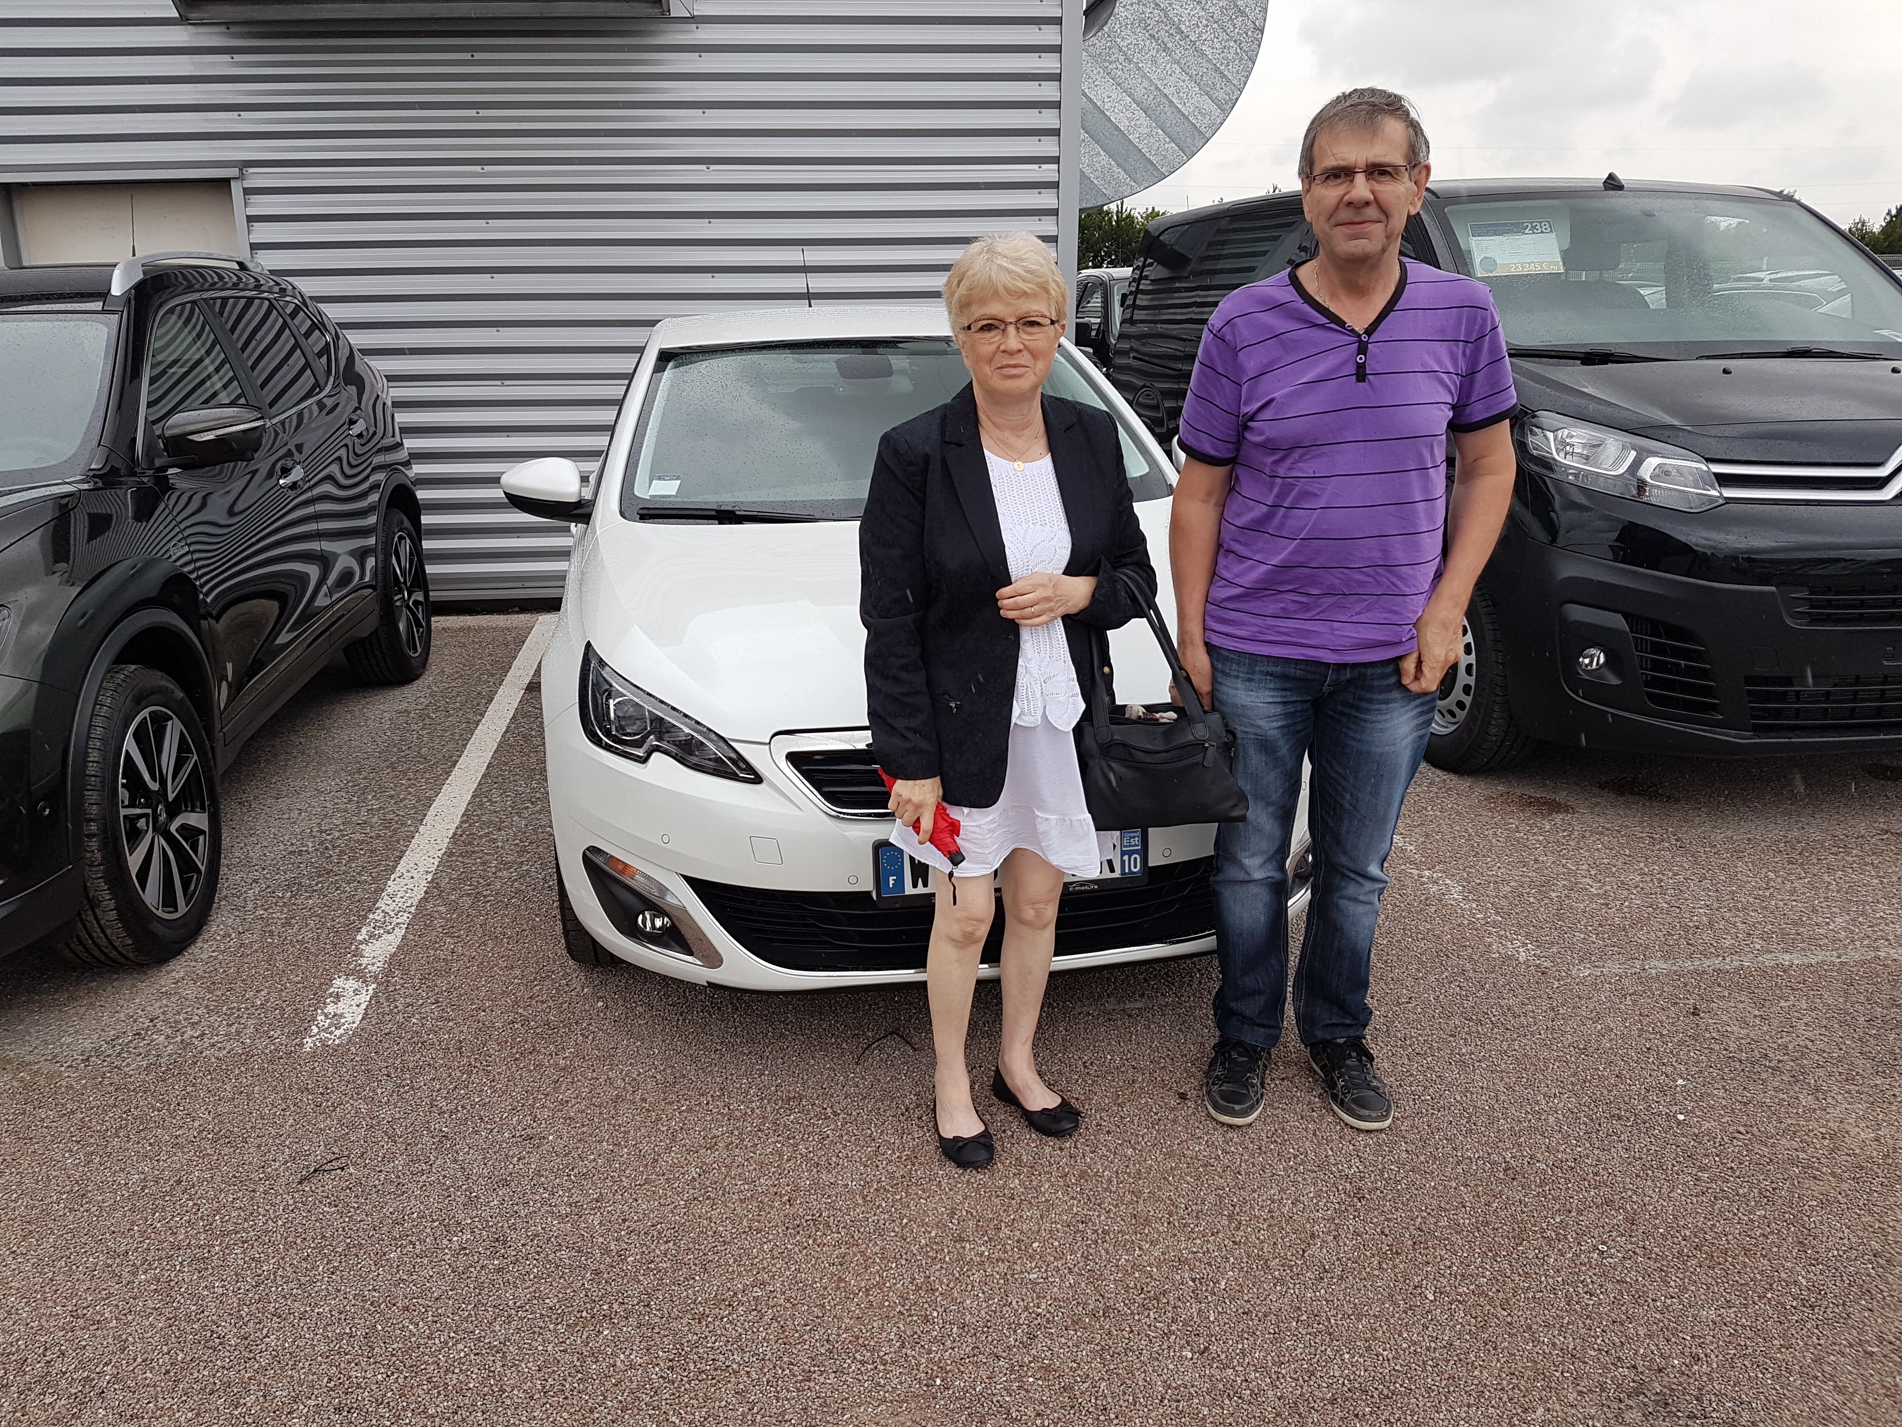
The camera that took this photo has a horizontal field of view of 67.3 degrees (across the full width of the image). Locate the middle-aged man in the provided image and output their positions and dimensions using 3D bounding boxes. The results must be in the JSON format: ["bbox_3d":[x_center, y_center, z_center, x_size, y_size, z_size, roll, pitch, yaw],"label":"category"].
[{"bbox_3d":[0.684,-0.129,2.550,0.560,1.790,0.340,1,17,5],"label":"middle-aged man"}]

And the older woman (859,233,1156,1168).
[{"bbox_3d":[0.098,0.005,2.463,0.480,1.590,0.360,-5,17,-14],"label":"older woman"}]

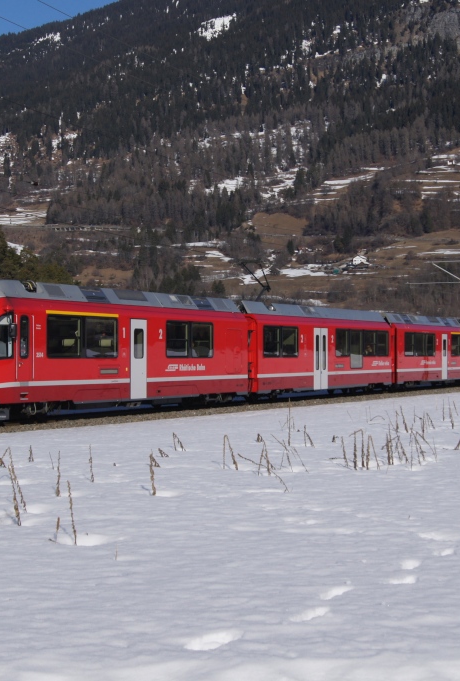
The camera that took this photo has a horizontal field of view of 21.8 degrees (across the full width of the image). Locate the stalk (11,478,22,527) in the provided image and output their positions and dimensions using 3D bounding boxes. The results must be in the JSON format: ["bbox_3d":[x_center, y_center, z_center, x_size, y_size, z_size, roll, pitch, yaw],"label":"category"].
[{"bbox_3d":[-2.146,1.629,12.000,0.065,0.490,0.055,-10,-1,0],"label":"stalk"}]

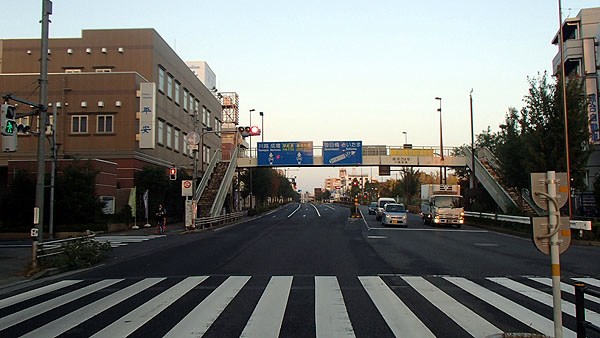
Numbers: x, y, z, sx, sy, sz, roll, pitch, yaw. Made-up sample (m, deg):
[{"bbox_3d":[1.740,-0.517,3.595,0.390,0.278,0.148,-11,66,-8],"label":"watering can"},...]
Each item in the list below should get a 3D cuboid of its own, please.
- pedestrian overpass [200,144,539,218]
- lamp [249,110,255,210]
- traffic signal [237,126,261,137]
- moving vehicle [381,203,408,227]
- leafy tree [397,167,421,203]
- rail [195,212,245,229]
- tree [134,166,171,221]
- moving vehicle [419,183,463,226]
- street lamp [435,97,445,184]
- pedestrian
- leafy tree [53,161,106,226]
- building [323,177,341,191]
[{"bbox_3d":[4.827,0.906,38.309,25.300,7.000,13.800,-1,-4,2],"label":"pedestrian overpass"},{"bbox_3d":[-5.511,-0.819,50.422,0.750,12.200,0.350,-1,-4,2],"label":"lamp"},{"bbox_3d":[-3.103,-2.304,27.377,1.350,0.520,0.420,-1,-4,2],"label":"traffic signal"},{"bbox_3d":[6.333,3.118,30.038,1.500,1.530,3.400,-1,-4,6],"label":"moving vehicle"},{"bbox_3d":[16.508,2.802,67.487,4.200,7.300,4.200,-1,-4,2],"label":"leafy tree"},{"bbox_3d":[-5.959,3.859,34.817,0.200,0.780,16.500,-1,-4,2],"label":"rail"},{"bbox_3d":[-10.045,1.816,30.451,2.300,3.950,2.300,0,-4,0],"label":"tree"},{"bbox_3d":[9.505,2.505,30.281,1.970,2.800,4.950,-1,-4,6],"label":"moving vehicle"},{"bbox_3d":[13.241,-1.009,42.204,0.850,11.650,0.320,0,-4,0],"label":"street lamp"},{"bbox_3d":[-6.953,2.529,22.371,0.520,1.530,0.420,0,-4,0],"label":"pedestrian"},{"bbox_3d":[-12.670,1.627,25.876,2.900,4.100,2.900,-1,-4,2],"label":"leafy tree"},{"bbox_3d":[21.953,15.683,305.702,12.000,19.000,12.000,0,-4,0],"label":"building"}]

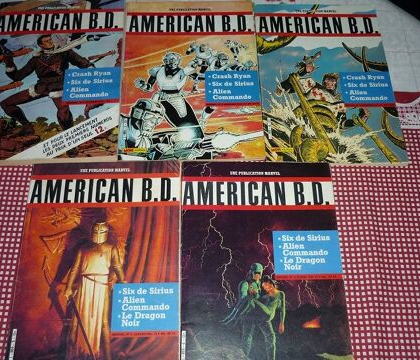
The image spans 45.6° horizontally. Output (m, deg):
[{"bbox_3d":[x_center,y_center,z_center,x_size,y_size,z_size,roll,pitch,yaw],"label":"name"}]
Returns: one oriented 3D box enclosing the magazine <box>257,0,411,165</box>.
[{"bbox_3d":[0.157,-0.139,0.679,0.181,0.006,0.263,0,64,-1],"label":"magazine"}]

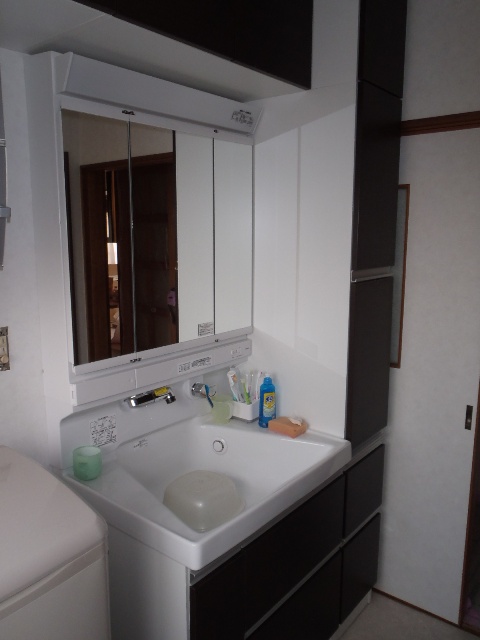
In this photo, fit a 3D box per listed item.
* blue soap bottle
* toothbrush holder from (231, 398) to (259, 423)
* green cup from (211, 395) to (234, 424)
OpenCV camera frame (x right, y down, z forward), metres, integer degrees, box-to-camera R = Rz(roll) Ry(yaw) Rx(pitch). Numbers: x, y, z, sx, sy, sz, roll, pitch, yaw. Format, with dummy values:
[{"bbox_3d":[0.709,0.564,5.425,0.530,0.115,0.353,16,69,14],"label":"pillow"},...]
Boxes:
[{"bbox_3d":[0.100,0.289,1.879,0.063,0.189,0.055,-3,10,-15],"label":"blue soap bottle"},{"bbox_3d":[0.022,0.336,1.962,0.102,0.069,0.070,8,12,40],"label":"toothbrush holder"},{"bbox_3d":[-0.064,0.336,1.920,0.091,0.083,0.073,7,12,35],"label":"green cup"}]

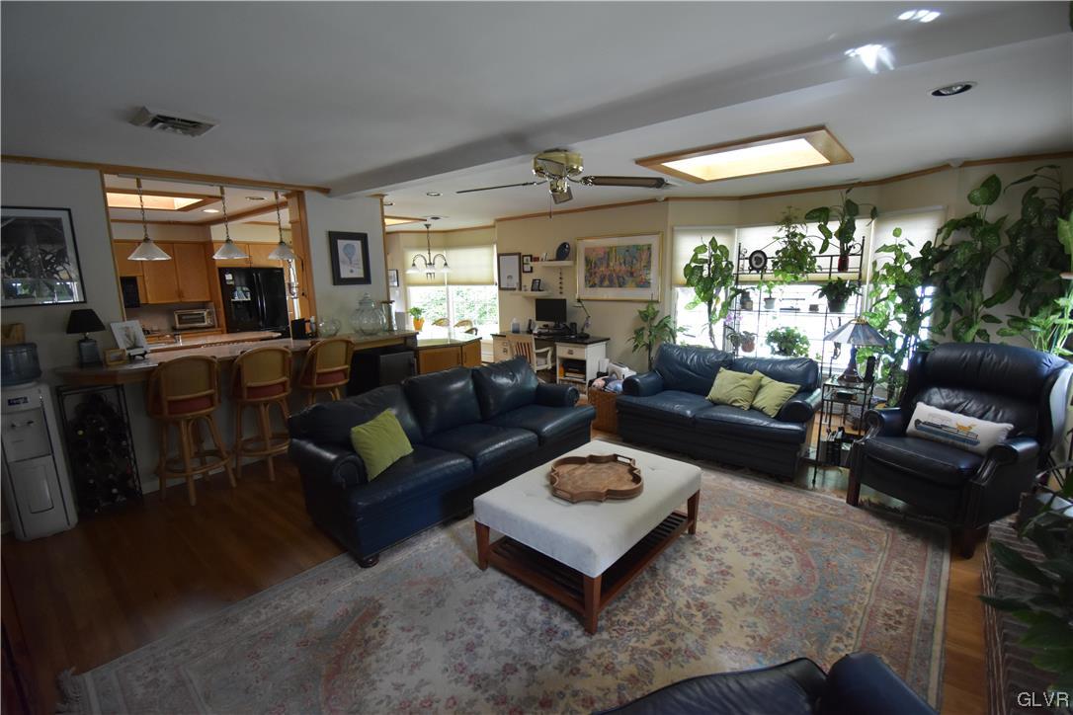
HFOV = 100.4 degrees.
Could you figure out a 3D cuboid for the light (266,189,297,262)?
[{"bbox_3d":[-2.314,-1.195,4.050,0.270,0.600,0.270,8,13,41],"label":"light"}]

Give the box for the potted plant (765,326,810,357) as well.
[{"bbox_3d":[2.559,-0.156,4.550,0.420,0.330,0.400,7,12,39],"label":"potted plant"}]

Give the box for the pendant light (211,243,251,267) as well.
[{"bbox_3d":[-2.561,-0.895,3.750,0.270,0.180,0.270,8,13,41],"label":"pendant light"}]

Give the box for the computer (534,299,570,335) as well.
[{"bbox_3d":[0.189,-0.541,5.900,0.480,0.400,0.220,5,11,30],"label":"computer"}]

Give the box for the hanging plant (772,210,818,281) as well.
[{"bbox_3d":[2.786,-1.219,4.828,0.450,0.750,0.450,7,13,38],"label":"hanging plant"}]

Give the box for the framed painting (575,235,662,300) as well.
[{"bbox_3d":[1.062,-1.194,5.995,1.270,0.860,0.040,7,13,38],"label":"framed painting"}]

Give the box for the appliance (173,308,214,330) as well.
[{"bbox_3d":[-5.219,-0.602,6.809,0.300,0.260,0.435,9,14,41],"label":"appliance"}]

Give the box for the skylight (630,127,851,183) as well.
[{"bbox_3d":[1.543,-1.471,3.302,1.180,0.110,1.180,9,14,41],"label":"skylight"}]

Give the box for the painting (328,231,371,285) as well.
[{"bbox_3d":[-1.810,-0.967,4.373,0.030,0.500,0.385,9,14,41],"label":"painting"}]

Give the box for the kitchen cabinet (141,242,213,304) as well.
[{"bbox_3d":[-5.384,-1.280,6.695,0.330,0.880,0.760,9,14,41],"label":"kitchen cabinet"}]

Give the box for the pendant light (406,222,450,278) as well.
[{"bbox_3d":[-1.587,-1.566,6.500,0.630,0.800,0.630,8,13,41],"label":"pendant light"}]

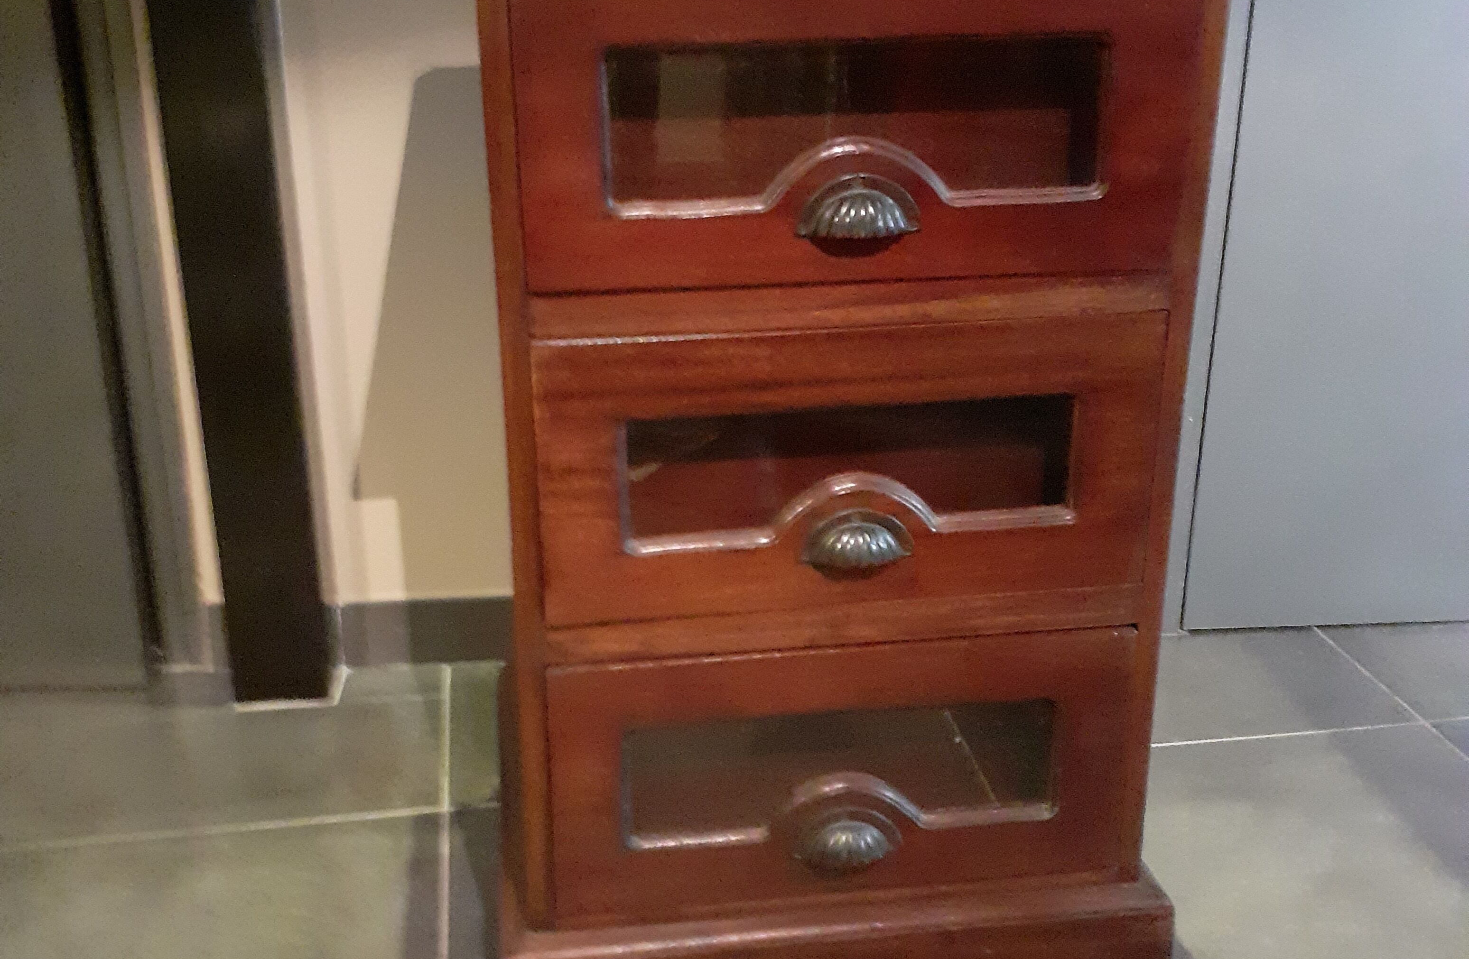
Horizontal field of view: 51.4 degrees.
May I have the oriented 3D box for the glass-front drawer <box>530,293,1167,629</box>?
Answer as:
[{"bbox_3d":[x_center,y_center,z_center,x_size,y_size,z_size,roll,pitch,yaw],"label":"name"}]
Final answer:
[{"bbox_3d":[0.060,-0.050,1.119,0.414,0.196,0.280,-3,20,-8],"label":"glass-front drawer"}]

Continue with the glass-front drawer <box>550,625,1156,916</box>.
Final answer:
[{"bbox_3d":[0.061,0.163,1.197,0.414,0.201,0.280,-3,20,-8],"label":"glass-front drawer"}]

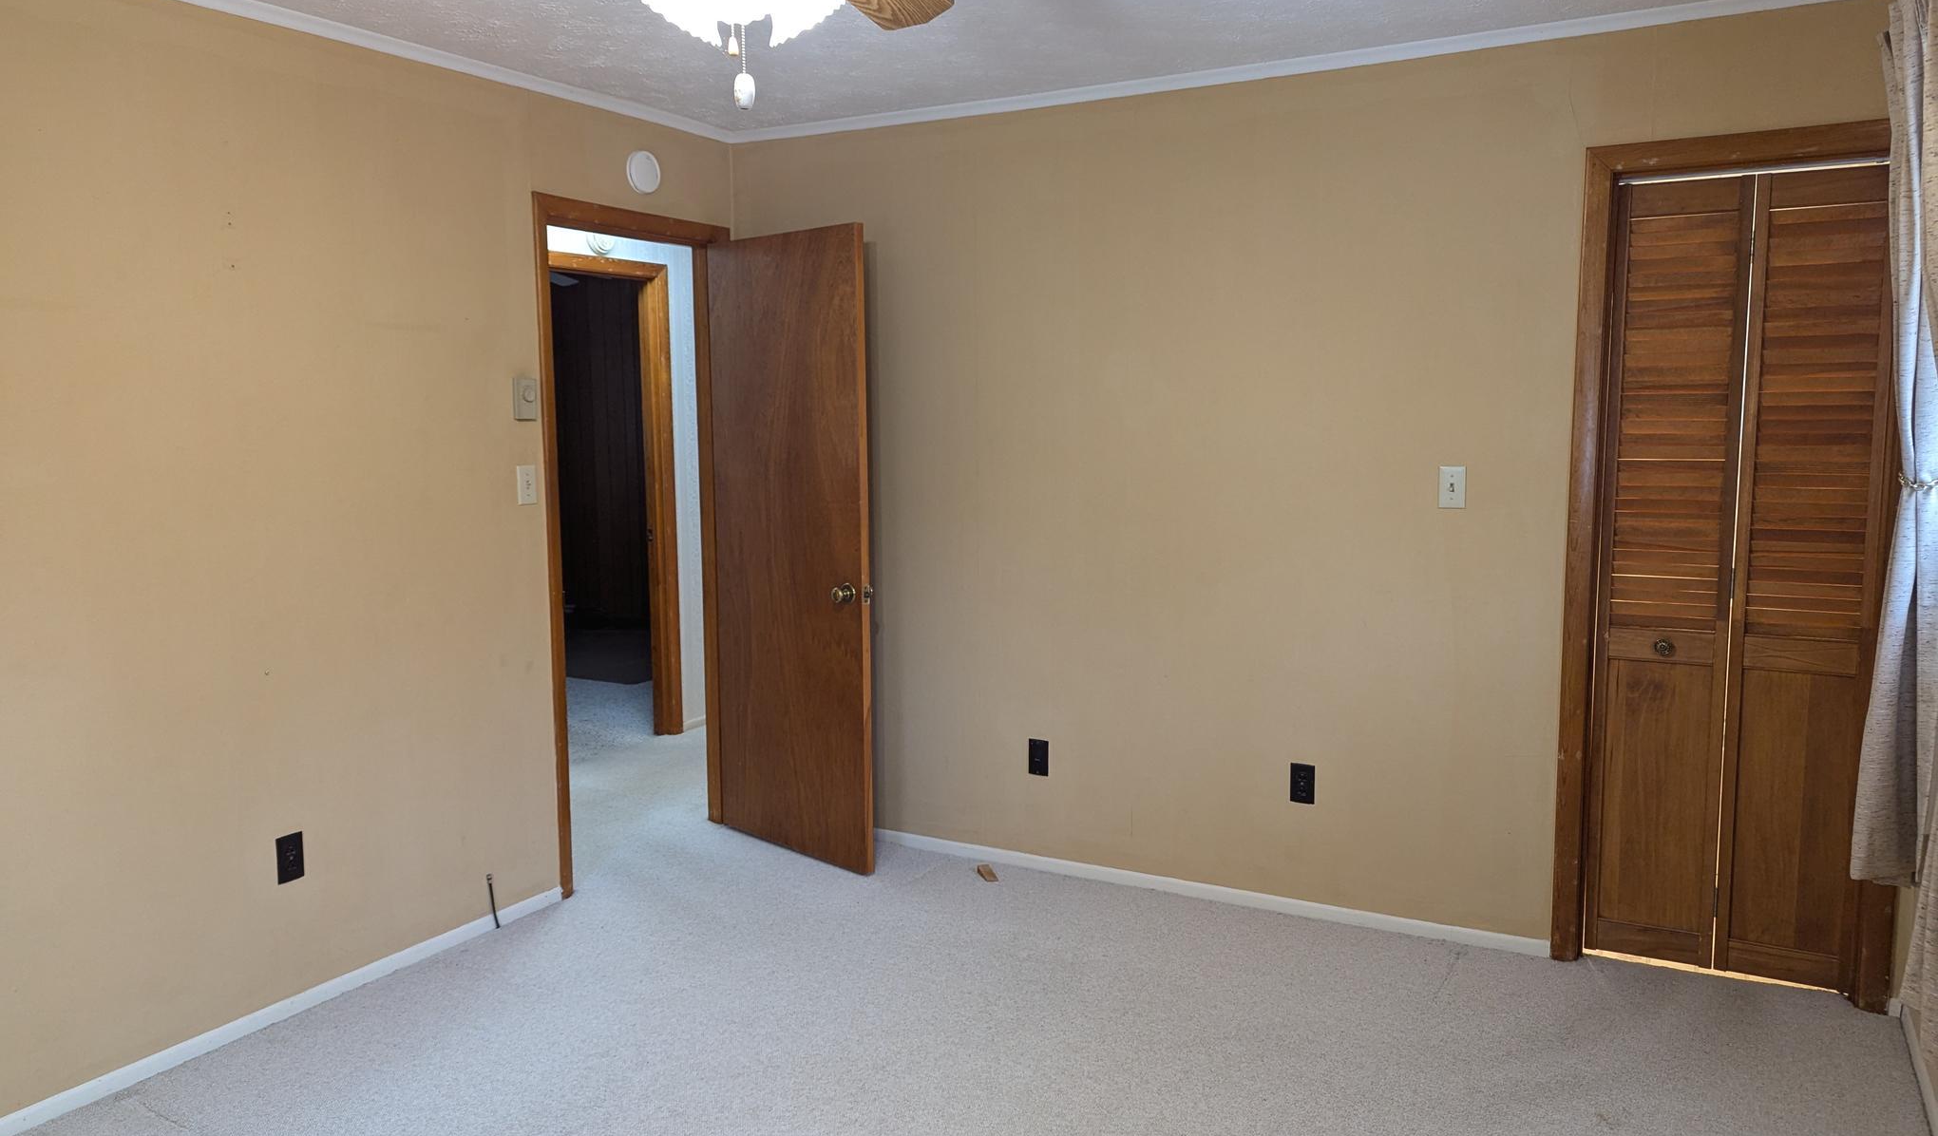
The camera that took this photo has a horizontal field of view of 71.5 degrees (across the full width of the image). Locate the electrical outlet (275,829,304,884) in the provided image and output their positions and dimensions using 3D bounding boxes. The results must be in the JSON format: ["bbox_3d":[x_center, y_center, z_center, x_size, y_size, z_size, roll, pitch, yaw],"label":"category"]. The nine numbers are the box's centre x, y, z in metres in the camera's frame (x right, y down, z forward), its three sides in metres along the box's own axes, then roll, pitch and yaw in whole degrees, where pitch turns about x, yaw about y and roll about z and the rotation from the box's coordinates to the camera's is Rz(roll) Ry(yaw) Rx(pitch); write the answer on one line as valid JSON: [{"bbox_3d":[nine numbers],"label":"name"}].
[{"bbox_3d":[-1.685,0.720,3.343,0.010,0.114,0.070,3,8,29],"label":"electrical outlet"}]

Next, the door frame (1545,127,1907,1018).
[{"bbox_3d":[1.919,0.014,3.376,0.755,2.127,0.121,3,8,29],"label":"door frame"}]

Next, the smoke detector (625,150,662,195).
[{"bbox_3d":[-1.036,-1.265,4.300,0.026,0.135,0.135,3,8,29],"label":"smoke detector"}]

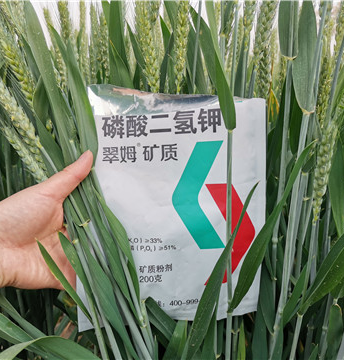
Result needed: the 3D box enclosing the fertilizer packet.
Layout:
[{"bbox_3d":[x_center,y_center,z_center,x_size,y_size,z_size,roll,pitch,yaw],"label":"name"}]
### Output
[{"bbox_3d":[0.000,0.026,0.327,0.160,0.212,0.030,-1,6,-5],"label":"fertilizer packet"}]

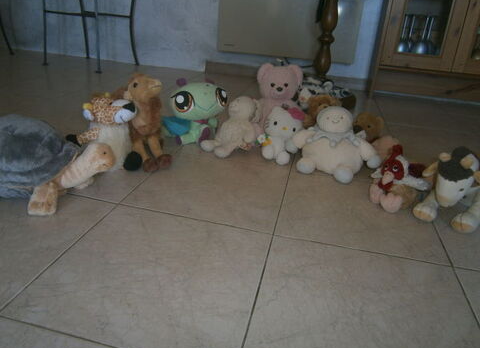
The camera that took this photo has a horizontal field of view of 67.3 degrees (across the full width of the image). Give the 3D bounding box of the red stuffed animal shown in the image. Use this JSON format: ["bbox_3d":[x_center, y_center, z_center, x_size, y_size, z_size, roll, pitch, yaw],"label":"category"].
[{"bbox_3d":[0.385,0.002,0.868,0.132,0.142,0.142,26,33,37],"label":"red stuffed animal"}]

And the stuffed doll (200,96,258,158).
[{"bbox_3d":[-0.025,-0.140,1.080,0.172,0.157,0.122,-15,32,-36],"label":"stuffed doll"}]

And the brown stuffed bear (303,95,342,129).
[{"bbox_3d":[0.277,-0.188,1.215,0.142,0.172,0.132,8,26,7],"label":"brown stuffed bear"}]

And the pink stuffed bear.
[{"bbox_3d":[0.137,-0.238,1.219,0.162,0.238,0.172,8,26,7],"label":"pink stuffed bear"}]

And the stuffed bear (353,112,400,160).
[{"bbox_3d":[0.439,-0.118,1.129,0.152,0.142,0.132,-17,33,-37],"label":"stuffed bear"}]

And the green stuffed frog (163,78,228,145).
[{"bbox_3d":[-0.141,-0.211,1.169,0.203,0.193,0.162,-8,28,-25],"label":"green stuffed frog"}]

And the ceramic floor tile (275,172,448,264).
[{"bbox_3d":[0.273,0.085,0.851,0.345,0.010,0.345,9,26,10],"label":"ceramic floor tile"}]

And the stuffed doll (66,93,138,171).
[{"bbox_3d":[-0.354,-0.116,0.947,0.172,0.183,0.162,-17,33,-37],"label":"stuffed doll"}]

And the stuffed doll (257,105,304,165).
[{"bbox_3d":[0.121,-0.115,1.064,0.132,0.147,0.122,11,26,13],"label":"stuffed doll"}]

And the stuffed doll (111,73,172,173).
[{"bbox_3d":[-0.271,-0.154,0.976,0.142,0.238,0.203,-19,34,-40],"label":"stuffed doll"}]

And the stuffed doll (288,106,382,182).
[{"bbox_3d":[0.272,-0.093,1.007,0.243,0.178,0.172,12,26,16],"label":"stuffed doll"}]

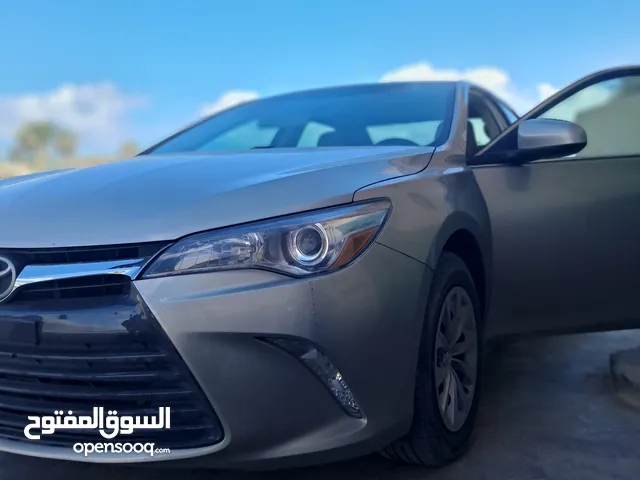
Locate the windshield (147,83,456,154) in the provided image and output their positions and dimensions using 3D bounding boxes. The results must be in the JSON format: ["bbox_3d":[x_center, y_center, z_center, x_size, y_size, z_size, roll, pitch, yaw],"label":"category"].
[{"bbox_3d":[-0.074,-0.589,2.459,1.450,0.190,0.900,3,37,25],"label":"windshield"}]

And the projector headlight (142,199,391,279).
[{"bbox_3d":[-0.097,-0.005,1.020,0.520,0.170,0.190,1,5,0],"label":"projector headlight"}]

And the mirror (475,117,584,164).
[{"bbox_3d":[0.805,-0.376,1.895,0.367,0.170,0.184,5,7,42],"label":"mirror"}]

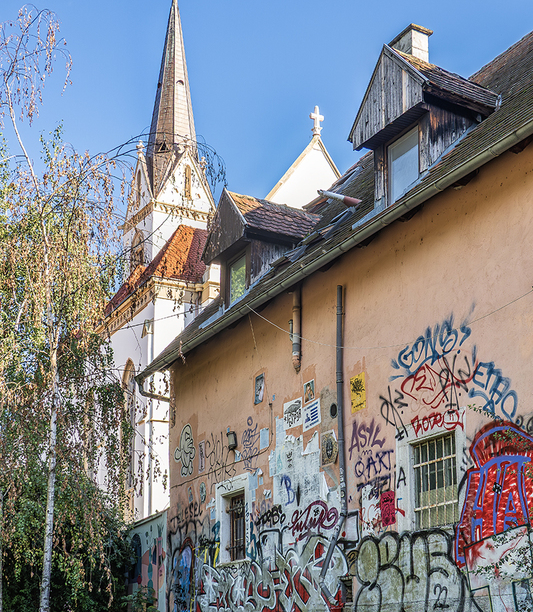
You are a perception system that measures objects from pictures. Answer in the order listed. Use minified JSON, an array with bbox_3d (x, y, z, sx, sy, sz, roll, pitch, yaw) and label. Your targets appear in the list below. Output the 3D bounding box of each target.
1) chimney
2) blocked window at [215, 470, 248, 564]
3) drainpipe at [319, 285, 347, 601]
[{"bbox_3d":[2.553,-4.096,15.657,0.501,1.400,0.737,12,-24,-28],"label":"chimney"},{"bbox_3d":[-0.516,3.843,15.890,0.250,1.483,1.324,9,-18,-28],"label":"blocked window"},{"bbox_3d":[0.977,1.983,13.259,0.140,4.651,0.729,9,-18,-28],"label":"drainpipe"}]

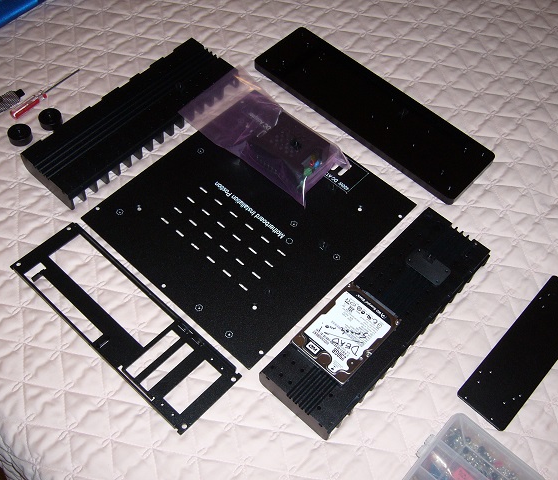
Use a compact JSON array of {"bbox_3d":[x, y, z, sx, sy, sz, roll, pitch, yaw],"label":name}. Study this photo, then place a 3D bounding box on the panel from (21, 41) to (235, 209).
[{"bbox_3d":[-0.187,-0.163,0.858,0.092,0.030,0.297,37,62,18],"label":"panel"}]

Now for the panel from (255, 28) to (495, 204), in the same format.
[{"bbox_3d":[0.124,-0.177,0.876,0.340,0.012,0.103,38,62,19],"label":"panel"}]

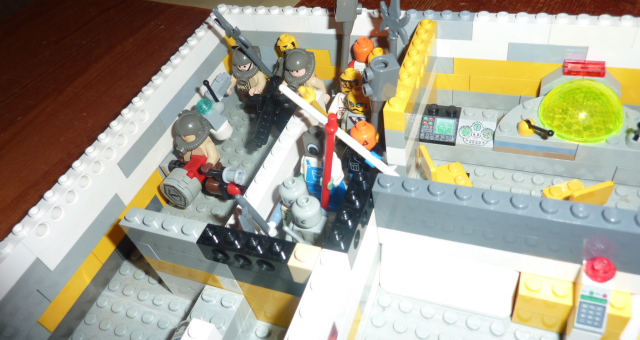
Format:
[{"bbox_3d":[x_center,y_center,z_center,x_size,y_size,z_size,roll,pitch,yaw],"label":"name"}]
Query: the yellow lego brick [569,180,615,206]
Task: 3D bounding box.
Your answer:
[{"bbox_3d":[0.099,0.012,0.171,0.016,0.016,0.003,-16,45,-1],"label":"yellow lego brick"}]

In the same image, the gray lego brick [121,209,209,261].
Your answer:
[{"bbox_3d":[-0.053,0.021,0.159,0.032,0.011,0.008,9,50,21],"label":"gray lego brick"}]

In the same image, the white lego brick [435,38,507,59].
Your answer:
[{"bbox_3d":[0.072,-0.059,0.217,0.032,0.010,0.008,9,50,21],"label":"white lego brick"}]

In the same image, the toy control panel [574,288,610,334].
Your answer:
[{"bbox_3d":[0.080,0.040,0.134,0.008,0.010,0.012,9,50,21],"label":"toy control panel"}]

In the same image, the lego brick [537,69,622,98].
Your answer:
[{"bbox_3d":[0.115,-0.039,0.202,0.032,0.010,0.008,9,50,21],"label":"lego brick"}]

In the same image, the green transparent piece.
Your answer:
[{"bbox_3d":[0.106,-0.026,0.186,0.032,0.016,0.032,9,50,21],"label":"green transparent piece"}]

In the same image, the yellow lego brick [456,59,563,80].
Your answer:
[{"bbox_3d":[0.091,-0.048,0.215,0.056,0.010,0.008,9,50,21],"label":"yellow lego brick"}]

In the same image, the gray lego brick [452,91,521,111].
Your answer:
[{"bbox_3d":[0.086,-0.038,0.237,0.032,0.010,0.008,9,50,21],"label":"gray lego brick"}]

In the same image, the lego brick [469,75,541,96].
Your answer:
[{"bbox_3d":[0.090,-0.043,0.225,0.032,0.010,0.008,9,50,21],"label":"lego brick"}]

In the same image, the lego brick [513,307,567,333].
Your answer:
[{"bbox_3d":[0.075,0.048,0.158,0.016,0.010,0.008,9,50,21],"label":"lego brick"}]

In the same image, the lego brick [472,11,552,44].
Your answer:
[{"bbox_3d":[0.083,-0.062,0.202,0.032,0.011,0.008,9,50,21],"label":"lego brick"}]

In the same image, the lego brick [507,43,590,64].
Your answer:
[{"bbox_3d":[0.100,-0.053,0.204,0.032,0.010,0.008,9,50,21],"label":"lego brick"}]

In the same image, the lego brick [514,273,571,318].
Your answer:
[{"bbox_3d":[0.073,0.041,0.151,0.016,0.011,0.008,9,50,21],"label":"lego brick"}]

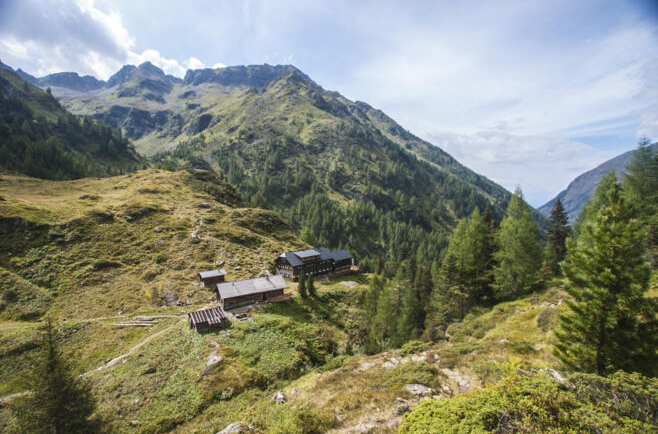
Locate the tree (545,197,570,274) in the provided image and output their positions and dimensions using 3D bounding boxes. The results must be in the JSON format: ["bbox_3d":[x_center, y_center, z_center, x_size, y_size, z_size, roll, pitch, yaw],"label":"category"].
[{"bbox_3d":[44.303,3.730,56.543,4.868,14.962,4.868,0,3,0],"label":"tree"}]

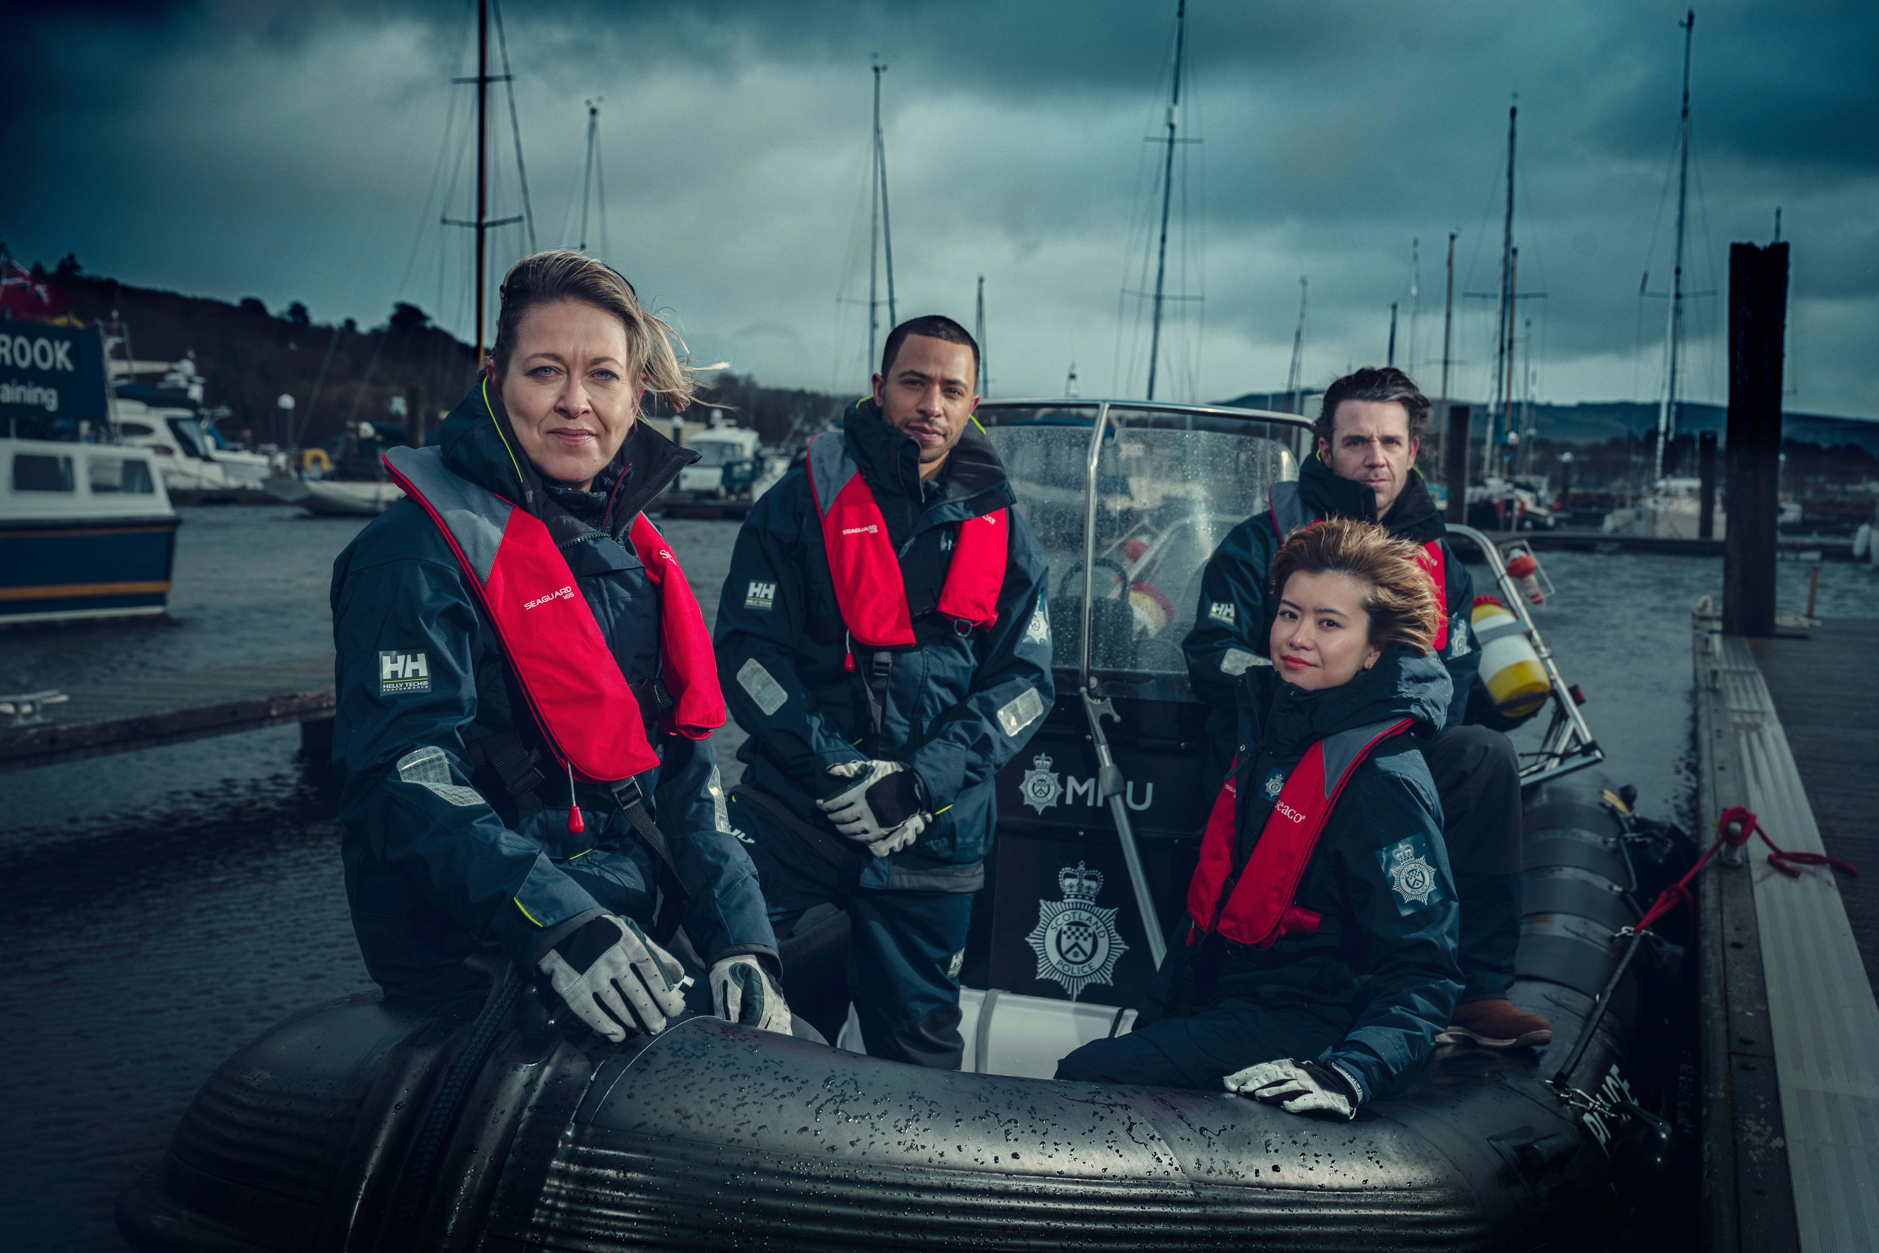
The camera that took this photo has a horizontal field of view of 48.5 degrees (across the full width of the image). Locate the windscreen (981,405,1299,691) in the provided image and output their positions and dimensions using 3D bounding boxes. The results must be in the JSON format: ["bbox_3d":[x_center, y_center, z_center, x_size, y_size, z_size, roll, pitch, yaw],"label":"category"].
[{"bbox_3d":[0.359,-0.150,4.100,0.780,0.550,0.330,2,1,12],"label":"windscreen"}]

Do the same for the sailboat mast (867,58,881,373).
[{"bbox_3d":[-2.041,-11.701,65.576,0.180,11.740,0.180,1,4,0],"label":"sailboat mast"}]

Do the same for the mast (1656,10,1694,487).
[{"bbox_3d":[19.917,-10.270,56.543,0.180,12.640,0.180,2,4,0],"label":"mast"}]

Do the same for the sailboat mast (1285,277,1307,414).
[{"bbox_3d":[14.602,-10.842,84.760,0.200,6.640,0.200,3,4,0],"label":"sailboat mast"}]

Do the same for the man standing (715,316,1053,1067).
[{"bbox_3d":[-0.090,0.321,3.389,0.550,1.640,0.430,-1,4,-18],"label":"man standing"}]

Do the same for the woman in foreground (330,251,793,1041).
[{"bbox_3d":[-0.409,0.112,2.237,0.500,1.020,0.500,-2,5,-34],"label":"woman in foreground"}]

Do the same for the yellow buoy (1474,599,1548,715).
[{"bbox_3d":[1.612,0.087,5.900,0.175,0.330,0.175,-25,3,0],"label":"yellow buoy"}]

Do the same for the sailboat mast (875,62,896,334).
[{"bbox_3d":[-1.543,-11.380,64.626,0.180,10.380,0.180,-4,4,0],"label":"sailboat mast"}]

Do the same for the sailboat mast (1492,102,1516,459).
[{"bbox_3d":[16.036,-9.762,59.629,0.180,10.280,0.180,3,4,0],"label":"sailboat mast"}]

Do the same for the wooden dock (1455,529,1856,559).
[{"bbox_3d":[17.140,-1.934,50.000,11.000,0.500,2.000,3,5,25],"label":"wooden dock"}]

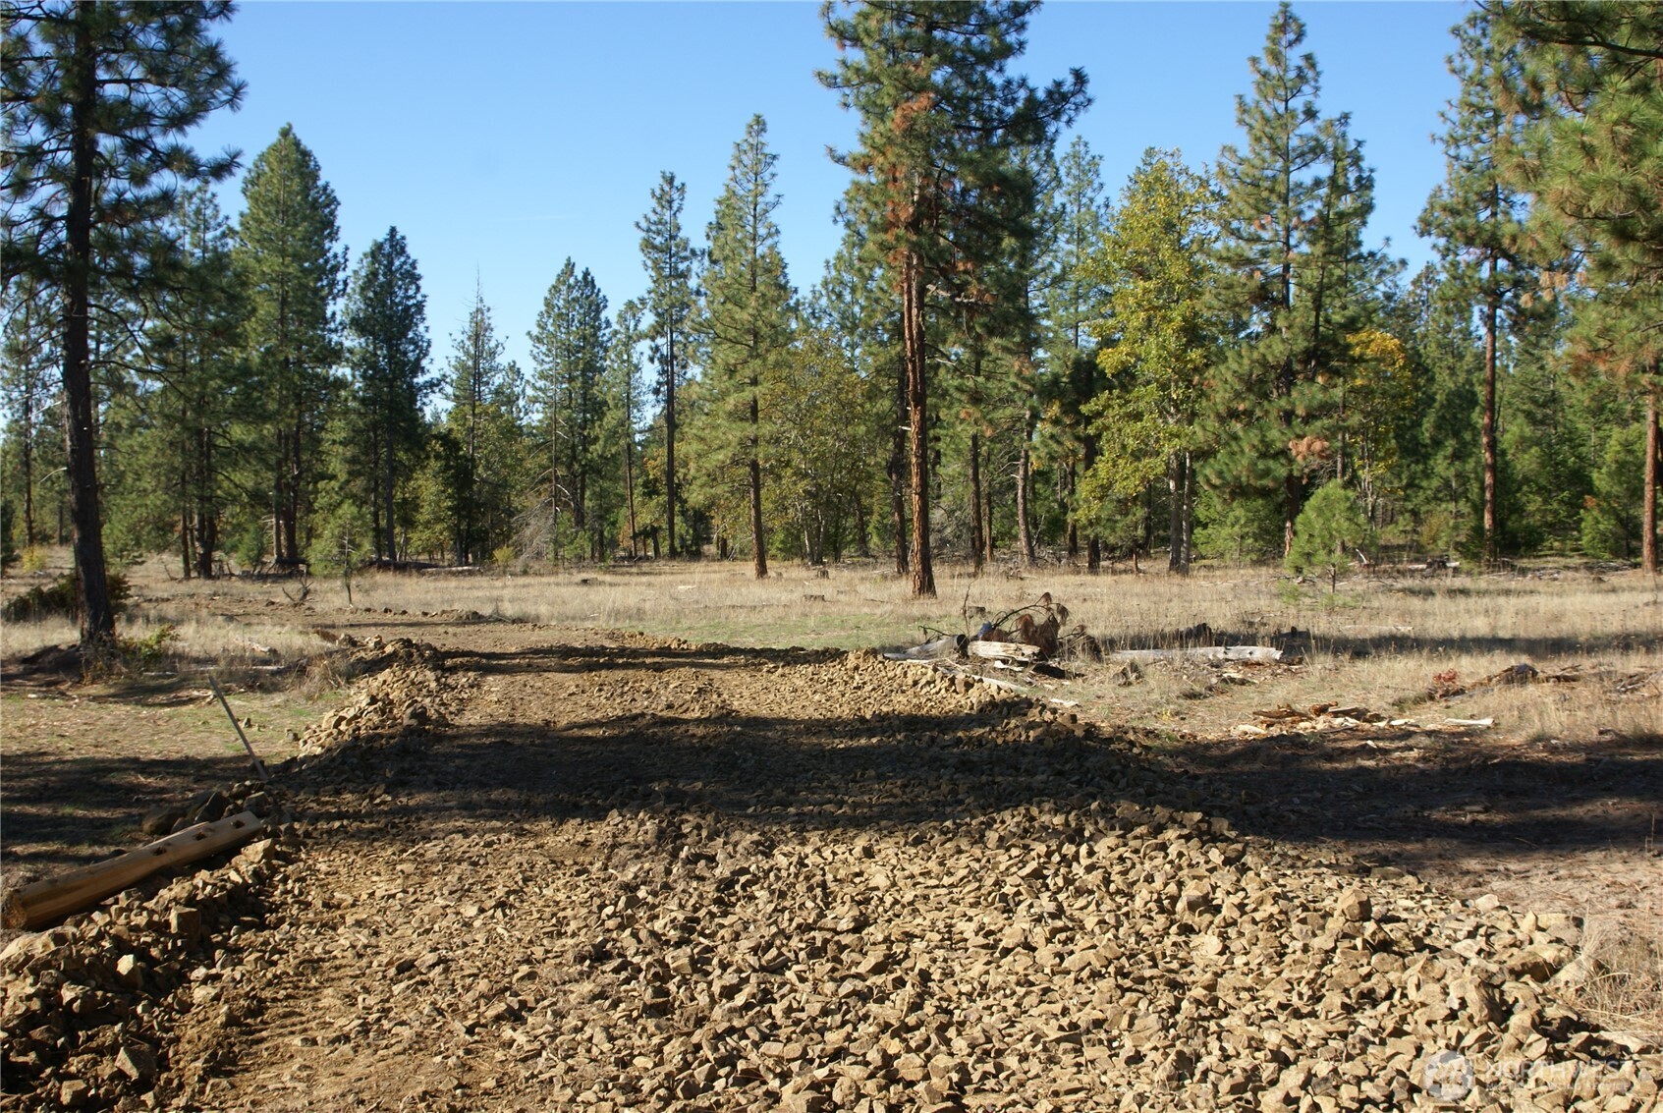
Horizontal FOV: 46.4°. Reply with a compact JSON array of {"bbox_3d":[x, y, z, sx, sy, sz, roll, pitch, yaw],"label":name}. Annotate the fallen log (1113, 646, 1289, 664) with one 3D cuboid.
[{"bbox_3d":[4.567,1.219,24.300,2.197,0.200,0.200,0,1,3],"label":"fallen log"}]

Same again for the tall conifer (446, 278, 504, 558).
[{"bbox_3d":[-14.636,-5.416,79.908,2.354,11.476,2.354,0,1,0],"label":"tall conifer"}]

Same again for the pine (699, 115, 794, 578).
[{"bbox_3d":[-2.716,-6.689,61.882,2.986,14.706,2.986,0,1,0],"label":"pine"}]

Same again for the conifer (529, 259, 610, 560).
[{"bbox_3d":[-11.322,-6.303,83.895,3.484,13.056,3.484,0,1,0],"label":"conifer"}]

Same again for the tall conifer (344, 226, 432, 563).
[{"bbox_3d":[-18.274,-6.587,79.888,3.639,13.925,3.639,0,1,0],"label":"tall conifer"}]

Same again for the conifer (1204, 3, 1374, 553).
[{"bbox_3d":[17.423,-10.317,73.829,6.484,21.329,6.484,0,1,0],"label":"conifer"}]

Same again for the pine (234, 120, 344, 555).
[{"bbox_3d":[-20.641,-7.936,73.865,4.108,16.864,4.108,0,1,0],"label":"pine"}]

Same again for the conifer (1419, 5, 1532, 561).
[{"bbox_3d":[24.576,-10.219,73.830,4.455,21.133,4.455,0,1,0],"label":"conifer"}]

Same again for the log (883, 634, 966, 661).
[{"bbox_3d":[1.157,1.125,24.200,1.143,0.250,0.250,0,1,25],"label":"log"}]

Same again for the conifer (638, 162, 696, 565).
[{"bbox_3d":[-7.730,-8.946,90.855,2.861,18.016,2.861,0,1,0],"label":"conifer"}]

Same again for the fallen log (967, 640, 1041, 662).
[{"bbox_3d":[2.127,1.155,24.000,0.964,0.260,0.260,0,1,15],"label":"fallen log"}]

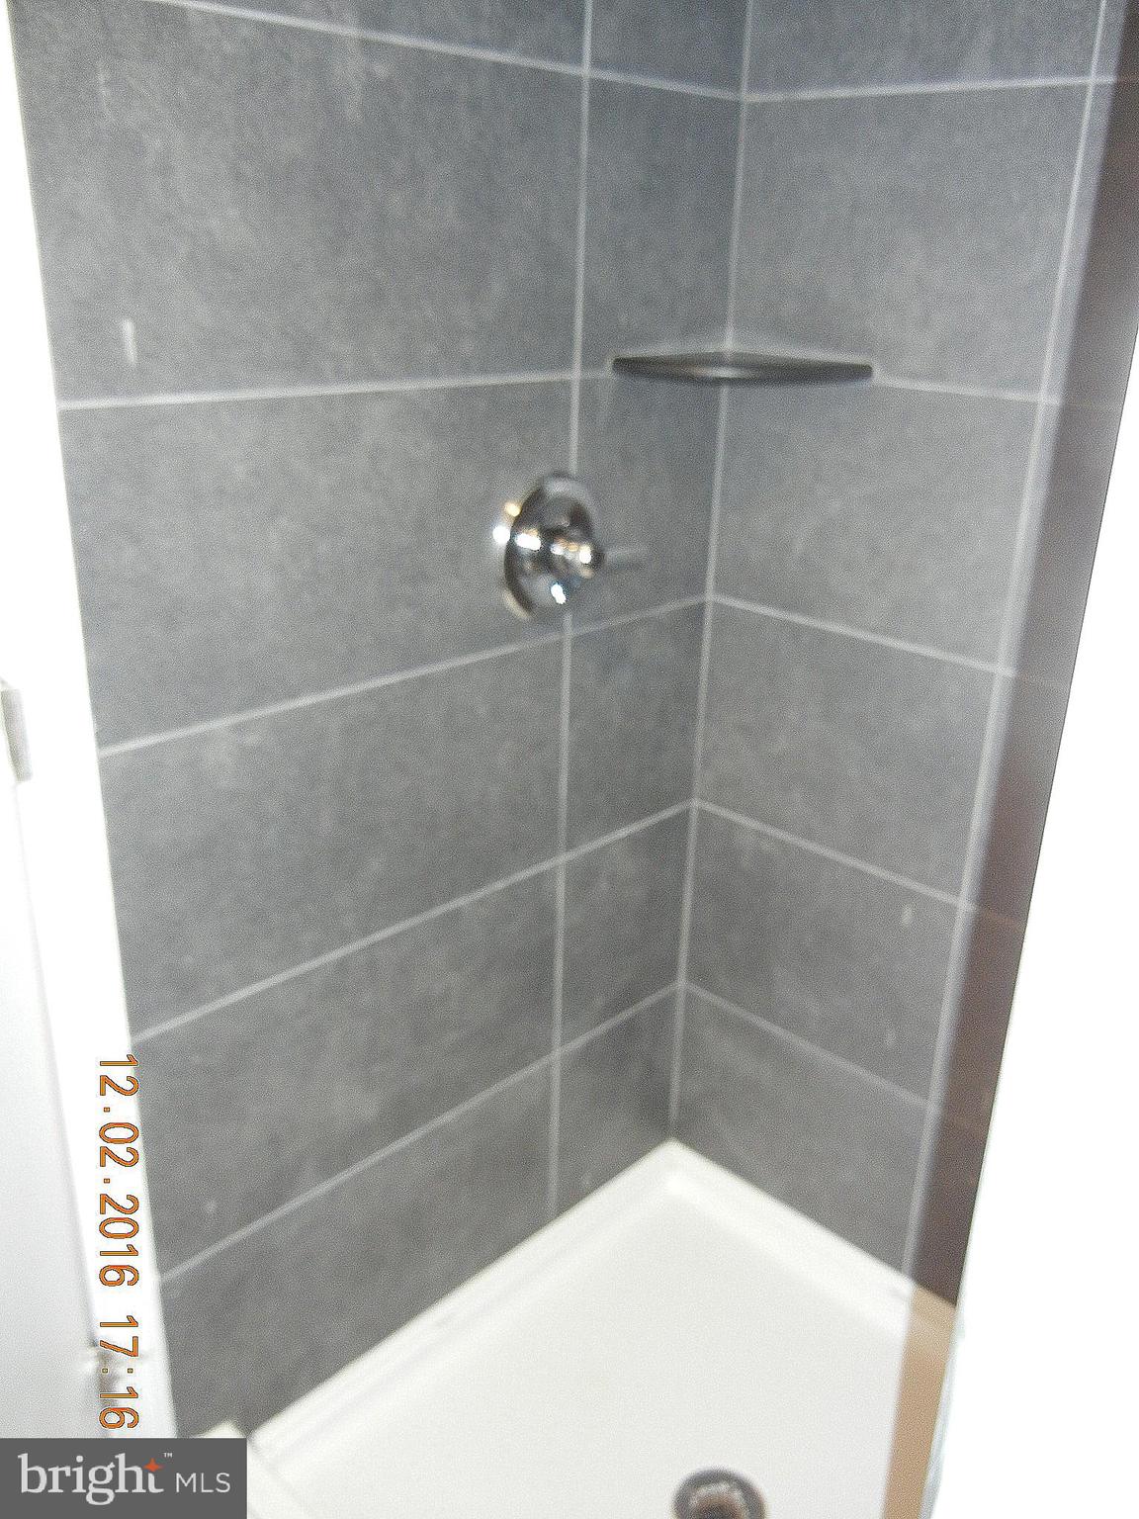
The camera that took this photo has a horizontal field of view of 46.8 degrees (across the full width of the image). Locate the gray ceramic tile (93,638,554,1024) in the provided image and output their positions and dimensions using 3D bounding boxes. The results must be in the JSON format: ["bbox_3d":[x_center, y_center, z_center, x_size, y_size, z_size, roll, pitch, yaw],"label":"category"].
[{"bbox_3d":[-0.222,0.061,1.468,0.010,0.302,0.611,21,29,40],"label":"gray ceramic tile"}]

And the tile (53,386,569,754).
[{"bbox_3d":[-0.210,-0.223,1.344,0.010,0.301,0.610,21,28,39],"label":"tile"}]

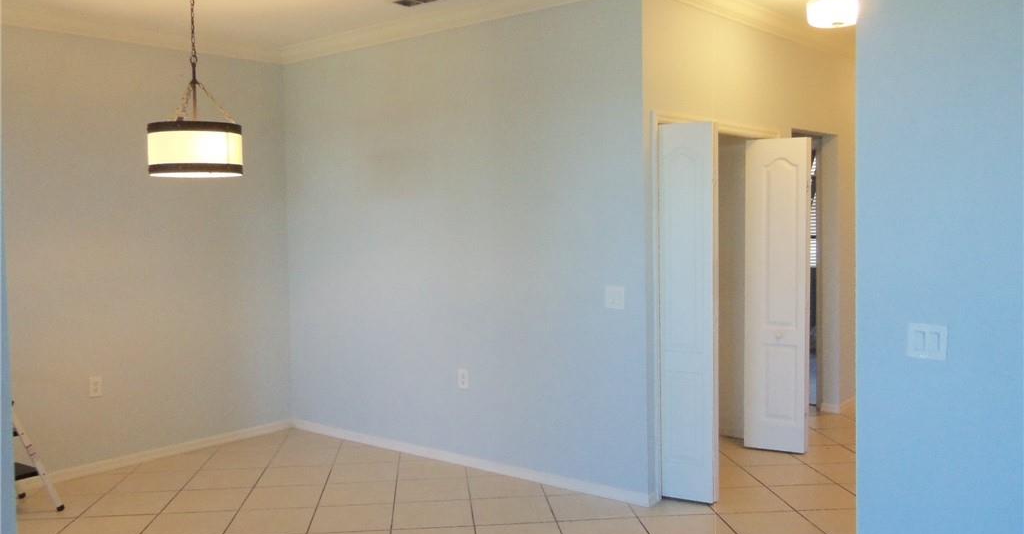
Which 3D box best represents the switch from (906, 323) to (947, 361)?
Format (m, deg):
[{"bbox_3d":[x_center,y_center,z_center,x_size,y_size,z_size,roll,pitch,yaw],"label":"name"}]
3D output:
[{"bbox_3d":[1.424,0.259,2.840,0.117,0.117,0.012,1,3,41],"label":"switch"}]

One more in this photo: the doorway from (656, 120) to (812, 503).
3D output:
[{"bbox_3d":[1.377,0.214,5.006,0.300,2.030,1.500,1,3,40],"label":"doorway"}]

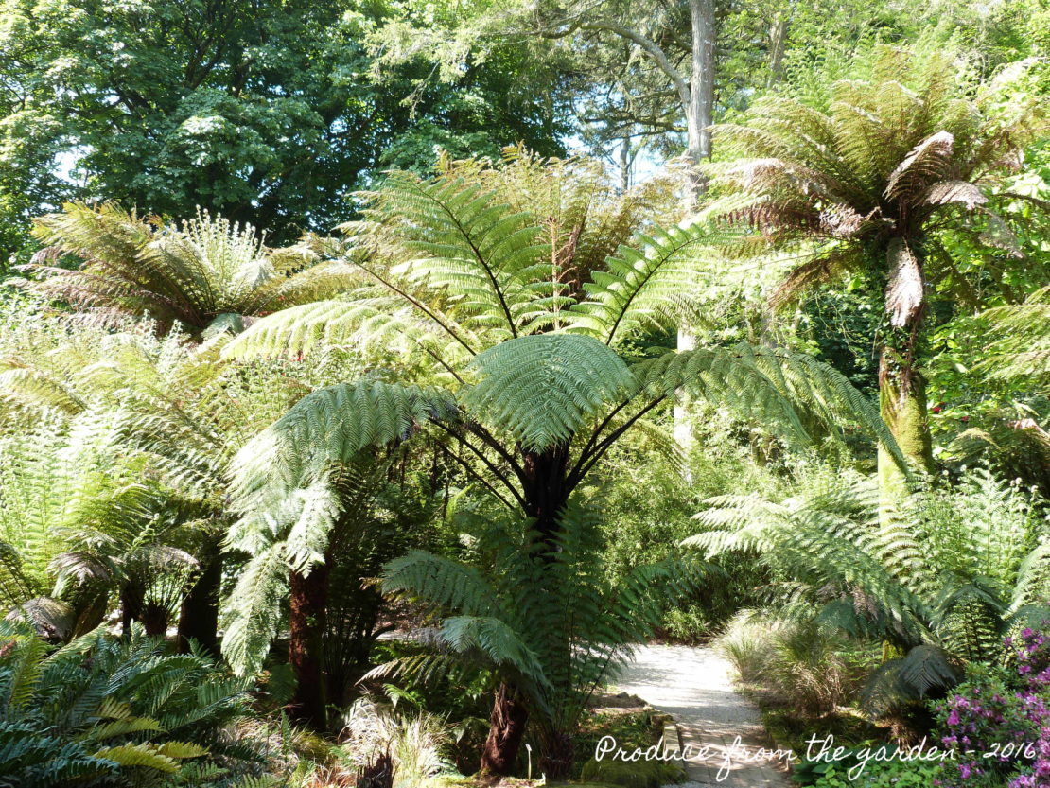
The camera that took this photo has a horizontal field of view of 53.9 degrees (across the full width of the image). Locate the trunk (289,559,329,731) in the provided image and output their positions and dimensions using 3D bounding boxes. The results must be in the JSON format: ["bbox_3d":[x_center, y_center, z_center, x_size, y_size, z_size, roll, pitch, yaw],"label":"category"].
[{"bbox_3d":[-1.460,1.695,7.000,0.260,1.200,0.260,0,-2,0],"label":"trunk"}]

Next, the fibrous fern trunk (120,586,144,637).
[{"bbox_3d":[-3.620,2.021,9.500,0.220,0.600,0.220,0,-2,0],"label":"fibrous fern trunk"}]

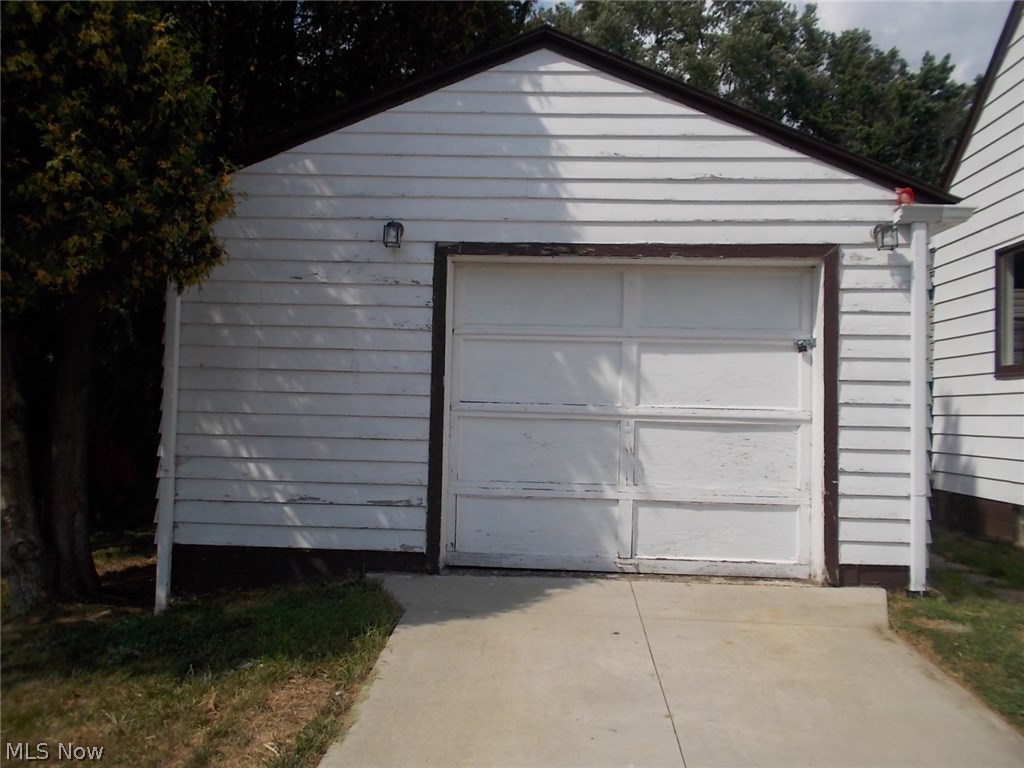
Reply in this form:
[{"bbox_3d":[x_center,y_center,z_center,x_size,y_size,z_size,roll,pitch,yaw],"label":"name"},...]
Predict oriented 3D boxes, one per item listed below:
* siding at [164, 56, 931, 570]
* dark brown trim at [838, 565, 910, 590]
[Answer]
[{"bbox_3d":[0.182,-0.567,5.716,4.850,3.372,0.120,1,-3,3],"label":"siding"},{"bbox_3d":[2.319,1.235,5.505,0.462,0.158,0.060,1,-3,3],"label":"dark brown trim"}]

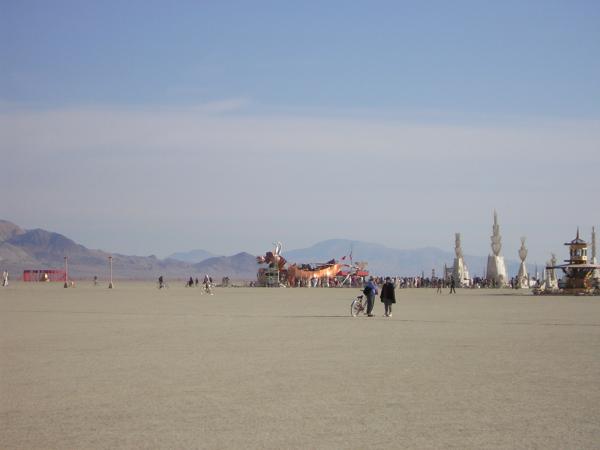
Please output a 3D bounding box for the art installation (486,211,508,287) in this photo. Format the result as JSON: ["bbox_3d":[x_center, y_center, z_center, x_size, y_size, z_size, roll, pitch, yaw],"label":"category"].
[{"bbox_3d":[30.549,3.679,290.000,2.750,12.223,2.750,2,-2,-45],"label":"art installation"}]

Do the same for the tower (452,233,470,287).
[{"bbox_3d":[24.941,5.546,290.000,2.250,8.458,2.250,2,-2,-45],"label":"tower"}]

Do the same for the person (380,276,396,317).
[{"bbox_3d":[3.829,3.113,81.000,0.640,1.726,0.420,0,-2,0],"label":"person"}]

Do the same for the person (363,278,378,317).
[{"bbox_3d":[3.059,3.105,81.000,0.580,1.752,0.500,-1,-2,42],"label":"person"}]

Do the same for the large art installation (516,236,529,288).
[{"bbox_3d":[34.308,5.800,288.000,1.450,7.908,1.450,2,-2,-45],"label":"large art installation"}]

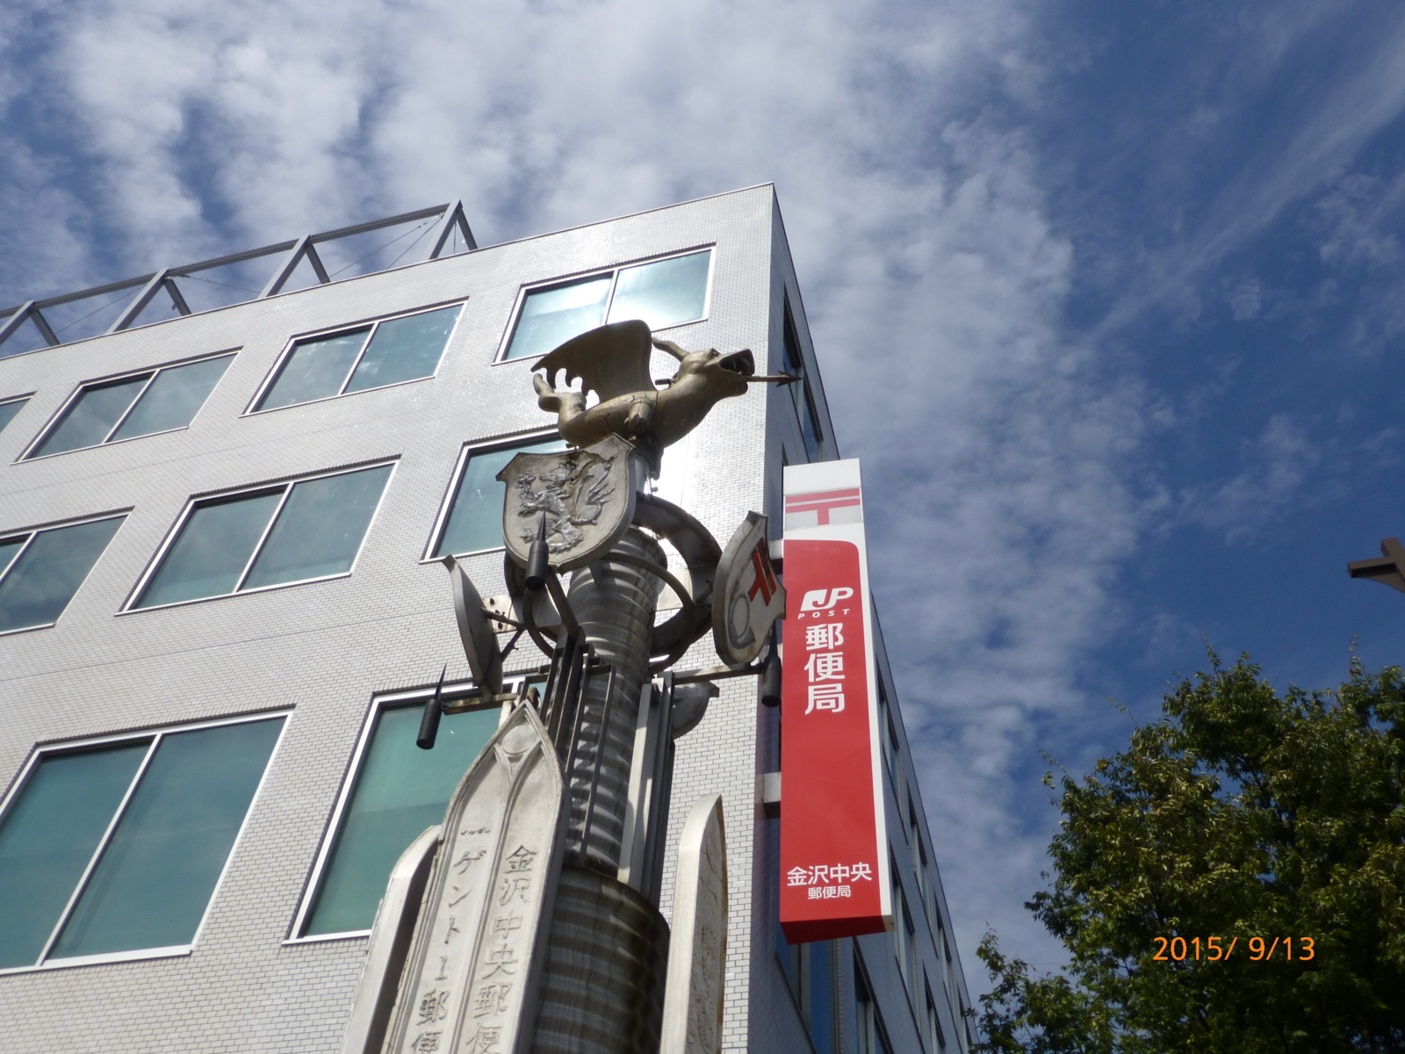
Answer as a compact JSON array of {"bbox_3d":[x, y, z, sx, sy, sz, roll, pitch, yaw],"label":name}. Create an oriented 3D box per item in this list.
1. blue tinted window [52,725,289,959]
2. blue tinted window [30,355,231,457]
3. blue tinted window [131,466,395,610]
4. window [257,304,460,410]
[{"bbox_3d":[-4.699,2.700,10.876,1.384,2.448,0.120,-10,-52,12],"label":"blue tinted window"},{"bbox_3d":[-8.578,-1.831,18.365,2.778,2.021,0.120,-10,-52,12],"label":"blue tinted window"},{"bbox_3d":[-5.169,0.088,14.457,2.815,2.040,0.120,-10,-52,12],"label":"blue tinted window"},{"bbox_3d":[-4.940,-2.447,17.590,2.805,1.998,0.120,-10,-52,12],"label":"window"}]

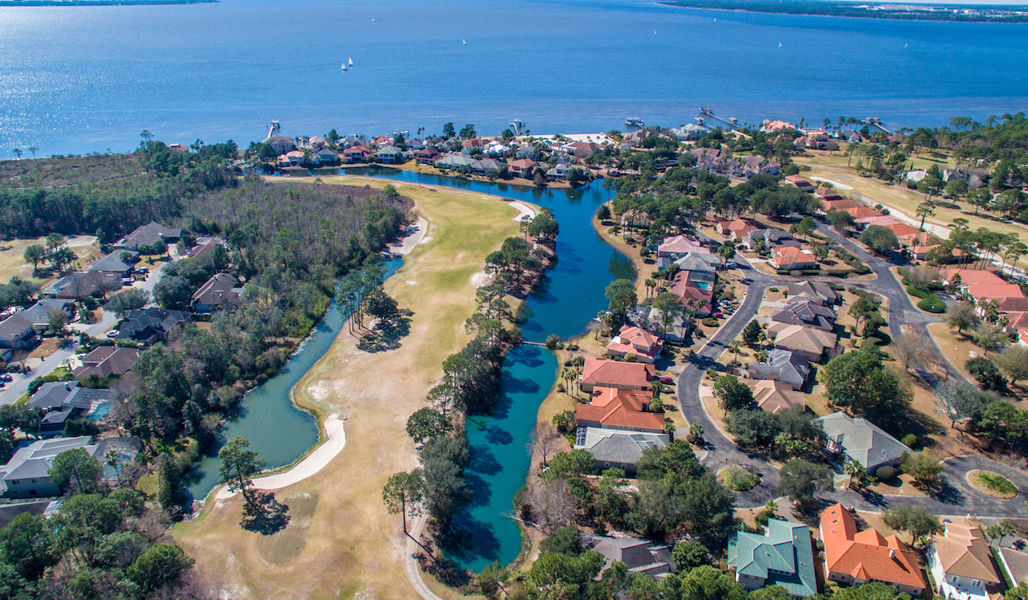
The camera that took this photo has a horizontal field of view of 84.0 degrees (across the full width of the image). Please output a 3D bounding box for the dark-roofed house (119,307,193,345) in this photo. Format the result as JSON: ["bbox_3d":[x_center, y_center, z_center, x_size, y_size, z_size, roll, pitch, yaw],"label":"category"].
[{"bbox_3d":[-141.230,9.480,222.410,22.000,7.200,20.200,-2,28,-4],"label":"dark-roofed house"}]

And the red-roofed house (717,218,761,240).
[{"bbox_3d":[122.620,-39.870,311.530,20.500,7.500,18.000,-8,29,-15],"label":"red-roofed house"}]

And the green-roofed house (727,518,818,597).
[{"bbox_3d":[58.490,56.300,130.110,18.500,8.500,19.500,8,29,13],"label":"green-roofed house"}]

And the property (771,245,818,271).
[{"bbox_3d":[133.520,-21.940,278.670,22.000,7.000,18.500,-3,28,-5],"label":"property"}]

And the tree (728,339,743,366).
[{"bbox_3d":[77.600,18.680,199.860,4.000,9.200,4.000,0,28,0],"label":"tree"}]

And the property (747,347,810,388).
[{"bbox_3d":[93.010,23.100,200.530,19.000,6.500,17.300,9,29,16],"label":"property"}]

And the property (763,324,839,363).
[{"bbox_3d":[109.770,14.660,216.230,22.700,6.700,16.300,10,30,18],"label":"property"}]

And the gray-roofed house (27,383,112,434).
[{"bbox_3d":[-141.260,32.000,181.990,22.200,5.800,20.000,-2,28,-4],"label":"gray-roofed house"}]

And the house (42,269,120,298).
[{"bbox_3d":[-190.020,-6.640,252.900,28.000,6.200,19.000,-1,28,-3],"label":"house"}]

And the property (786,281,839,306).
[{"bbox_3d":[127.220,-3.320,243.290,20.500,7.500,17.000,9,29,16],"label":"property"}]

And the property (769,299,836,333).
[{"bbox_3d":[117.480,6.000,232.430,23.500,6.700,15.500,10,30,18],"label":"property"}]

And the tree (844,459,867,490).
[{"bbox_3d":[89.350,45.690,149.410,4.800,9.300,4.800,0,28,0],"label":"tree"}]

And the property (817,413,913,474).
[{"bbox_3d":[102.580,40.230,168.550,18.000,6.700,19.500,-9,30,-18],"label":"property"}]

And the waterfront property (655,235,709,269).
[{"bbox_3d":[87.430,-28.090,295.520,25.700,6.700,17.000,3,28,5],"label":"waterfront property"}]

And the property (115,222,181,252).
[{"bbox_3d":[-187.520,-34.090,297.040,27.000,8.000,26.000,0,28,0],"label":"property"}]

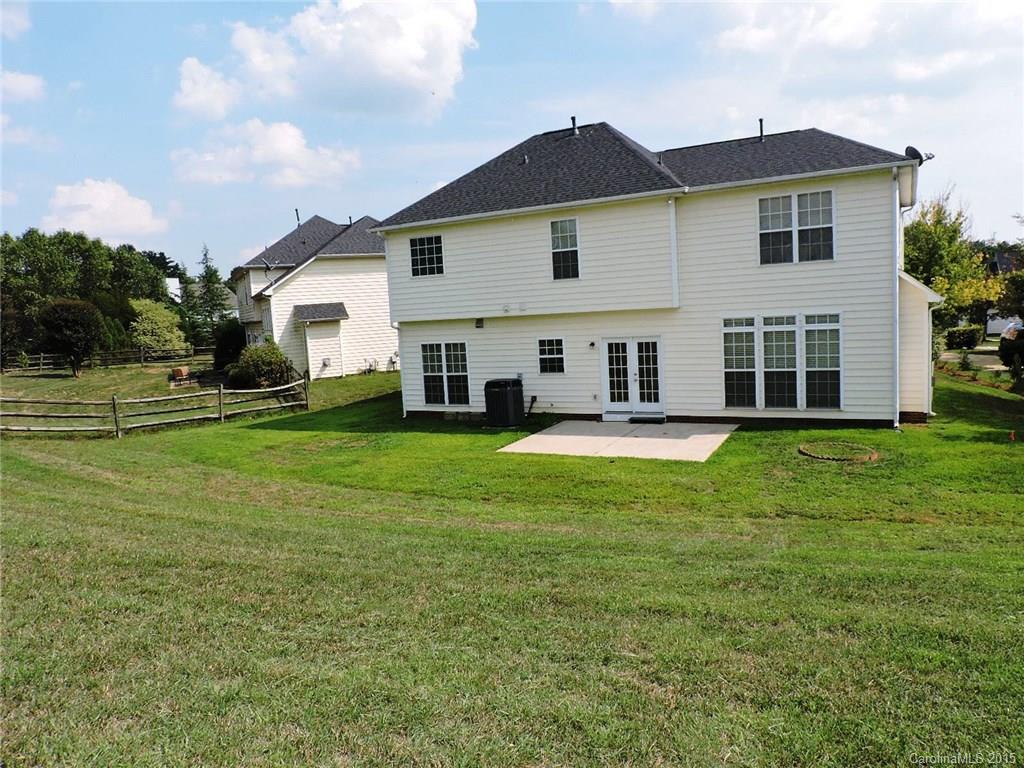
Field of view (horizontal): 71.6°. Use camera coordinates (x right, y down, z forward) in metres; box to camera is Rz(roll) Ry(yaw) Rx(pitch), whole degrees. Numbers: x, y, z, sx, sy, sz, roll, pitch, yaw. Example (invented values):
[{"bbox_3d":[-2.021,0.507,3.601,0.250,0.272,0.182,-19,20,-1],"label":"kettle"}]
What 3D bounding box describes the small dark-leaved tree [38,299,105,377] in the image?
[{"bbox_3d":[-24.321,-2.540,39.200,3.700,4.337,3.700,-6,6,-31],"label":"small dark-leaved tree"}]

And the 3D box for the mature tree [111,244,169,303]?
[{"bbox_3d":[-34.627,-8.180,66.000,5.800,9.520,5.800,-6,6,-27],"label":"mature tree"}]

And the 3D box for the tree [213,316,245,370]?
[{"bbox_3d":[-16.313,-2.339,41.000,2.050,3.100,2.100,-5,6,-21],"label":"tree"}]

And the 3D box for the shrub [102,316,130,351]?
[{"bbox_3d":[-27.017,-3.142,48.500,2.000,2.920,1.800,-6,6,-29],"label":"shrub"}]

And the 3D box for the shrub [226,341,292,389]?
[{"bbox_3d":[-11.131,-0.860,31.300,2.850,2.104,2.500,-5,6,-19],"label":"shrub"}]

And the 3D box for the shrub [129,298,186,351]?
[{"bbox_3d":[-23.716,-3.713,47.500,3.900,3.991,3.900,-6,6,-26],"label":"shrub"}]

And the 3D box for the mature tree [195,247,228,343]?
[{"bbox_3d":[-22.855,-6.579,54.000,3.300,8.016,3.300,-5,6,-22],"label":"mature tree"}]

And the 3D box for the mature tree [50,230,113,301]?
[{"bbox_3d":[-38.806,-8.473,64.000,6.000,10.665,6.000,-6,6,-30],"label":"mature tree"}]

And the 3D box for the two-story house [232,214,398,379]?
[{"bbox_3d":[-9.961,-5.640,41.432,10.800,9.700,13.000,-6,6,-26],"label":"two-story house"}]

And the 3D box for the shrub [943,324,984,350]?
[{"bbox_3d":[24.537,-2.522,38.500,2.150,1.402,1.700,1,6,32],"label":"shrub"}]

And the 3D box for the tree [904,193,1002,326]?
[{"bbox_3d":[25.380,-6.641,41.000,5.900,8.784,5.700,0,6,32],"label":"tree"}]

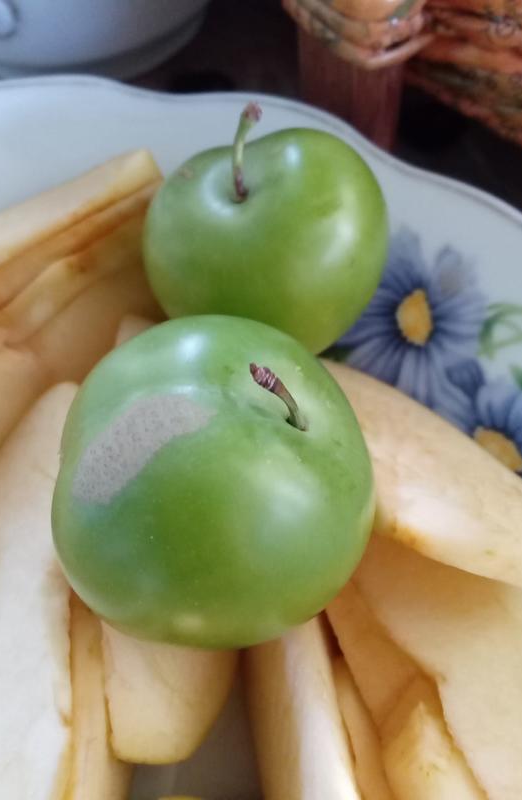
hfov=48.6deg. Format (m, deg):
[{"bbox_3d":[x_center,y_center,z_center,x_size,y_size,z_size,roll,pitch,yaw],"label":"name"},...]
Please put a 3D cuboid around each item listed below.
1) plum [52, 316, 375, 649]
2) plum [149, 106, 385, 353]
[{"bbox_3d":[-0.005,0.010,0.084,0.047,0.048,0.047,11,58,-18],"label":"plum"},{"bbox_3d":[0.000,-0.032,0.112,0.046,0.049,0.046,-4,67,9],"label":"plum"}]

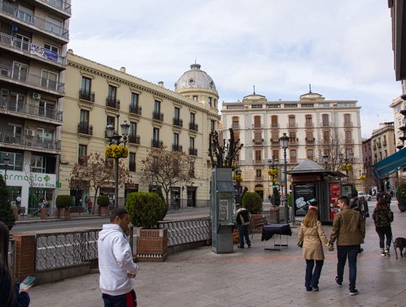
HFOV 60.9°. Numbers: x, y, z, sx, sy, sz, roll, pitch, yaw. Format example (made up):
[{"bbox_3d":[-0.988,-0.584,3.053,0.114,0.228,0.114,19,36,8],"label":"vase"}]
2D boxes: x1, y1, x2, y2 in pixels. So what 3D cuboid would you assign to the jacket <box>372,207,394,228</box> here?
[{"bbox_3d":[5.049,1.788,9.646,0.580,0.605,0.340,-4,-9,25],"label":"jacket"}]

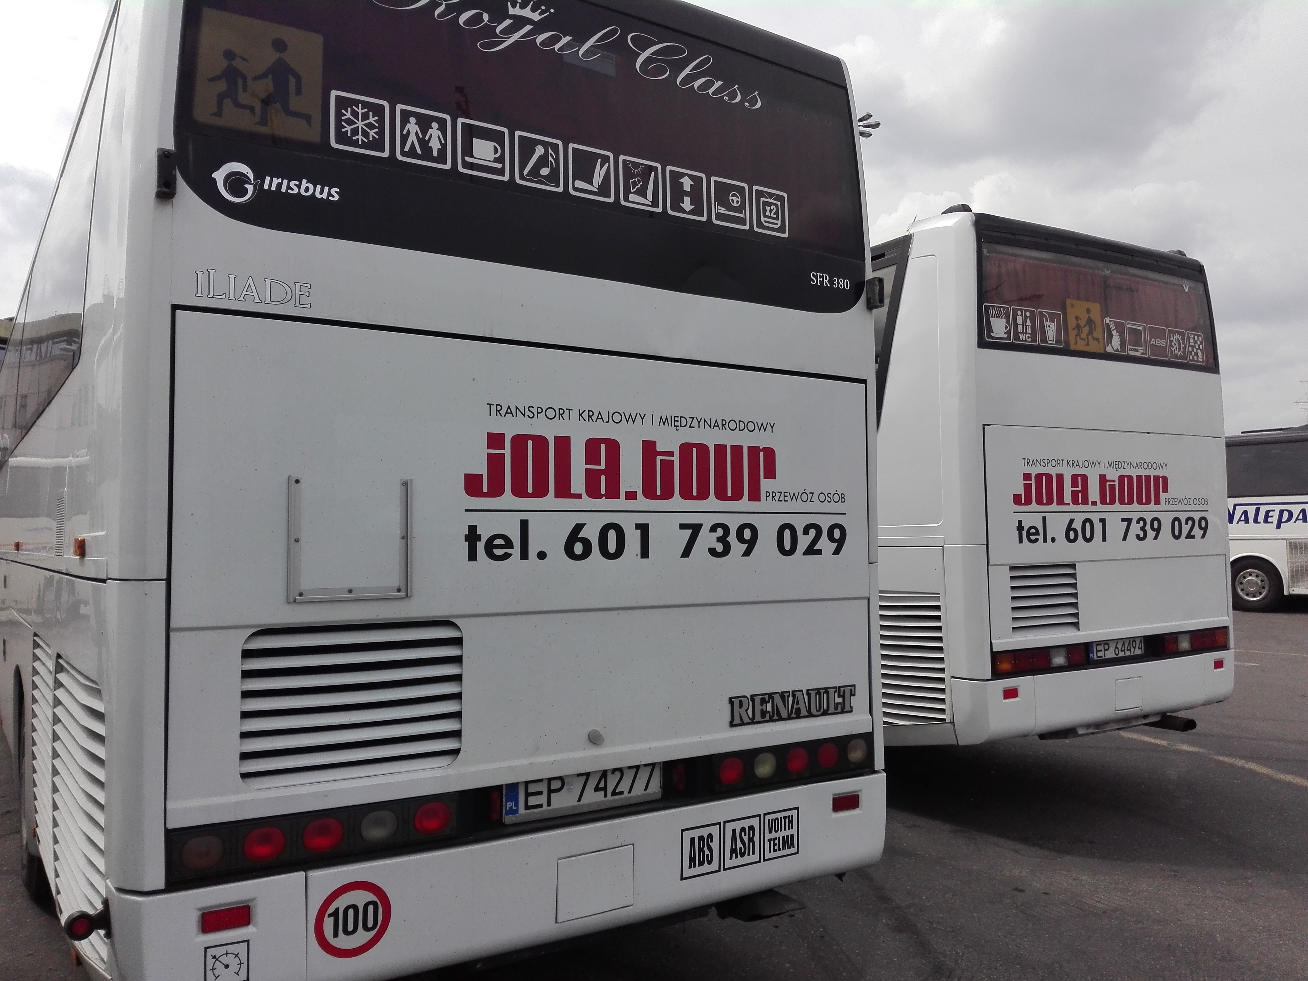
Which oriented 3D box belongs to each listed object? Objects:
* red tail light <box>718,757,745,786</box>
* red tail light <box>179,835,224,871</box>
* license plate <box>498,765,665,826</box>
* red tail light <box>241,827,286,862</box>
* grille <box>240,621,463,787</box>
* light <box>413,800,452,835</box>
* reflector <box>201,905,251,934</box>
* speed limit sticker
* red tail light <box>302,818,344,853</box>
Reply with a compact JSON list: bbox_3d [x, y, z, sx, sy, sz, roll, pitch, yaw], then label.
[{"bbox_3d":[0.248,0.887,3.221,0.099,0.085,0.030,2,-4,-34],"label":"red tail light"},{"bbox_3d":[-1.061,0.853,2.401,0.098,0.083,0.030,1,-3,-30],"label":"red tail light"},{"bbox_3d":[-0.195,0.870,2.984,0.525,0.125,0.020,2,-4,-33],"label":"license plate"},{"bbox_3d":[-0.941,0.857,2.471,0.099,0.084,0.030,1,-3,-31],"label":"red tail light"},{"bbox_3d":[-0.761,0.538,2.611,0.560,0.385,0.030,2,-3,-31],"label":"grille"},{"bbox_3d":[-0.581,0.865,2.688,0.100,0.085,0.030,2,-4,-32],"label":"light"},{"bbox_3d":[-1.014,1.016,2.420,0.112,0.047,0.012,1,-3,-30],"label":"reflector"},{"bbox_3d":[-0.755,1.081,2.570,0.195,0.190,0.005,2,-3,-31],"label":"speed limit sticker"},{"bbox_3d":[-0.822,0.860,2.542,0.100,0.085,0.030,2,-3,-31],"label":"red tail light"}]

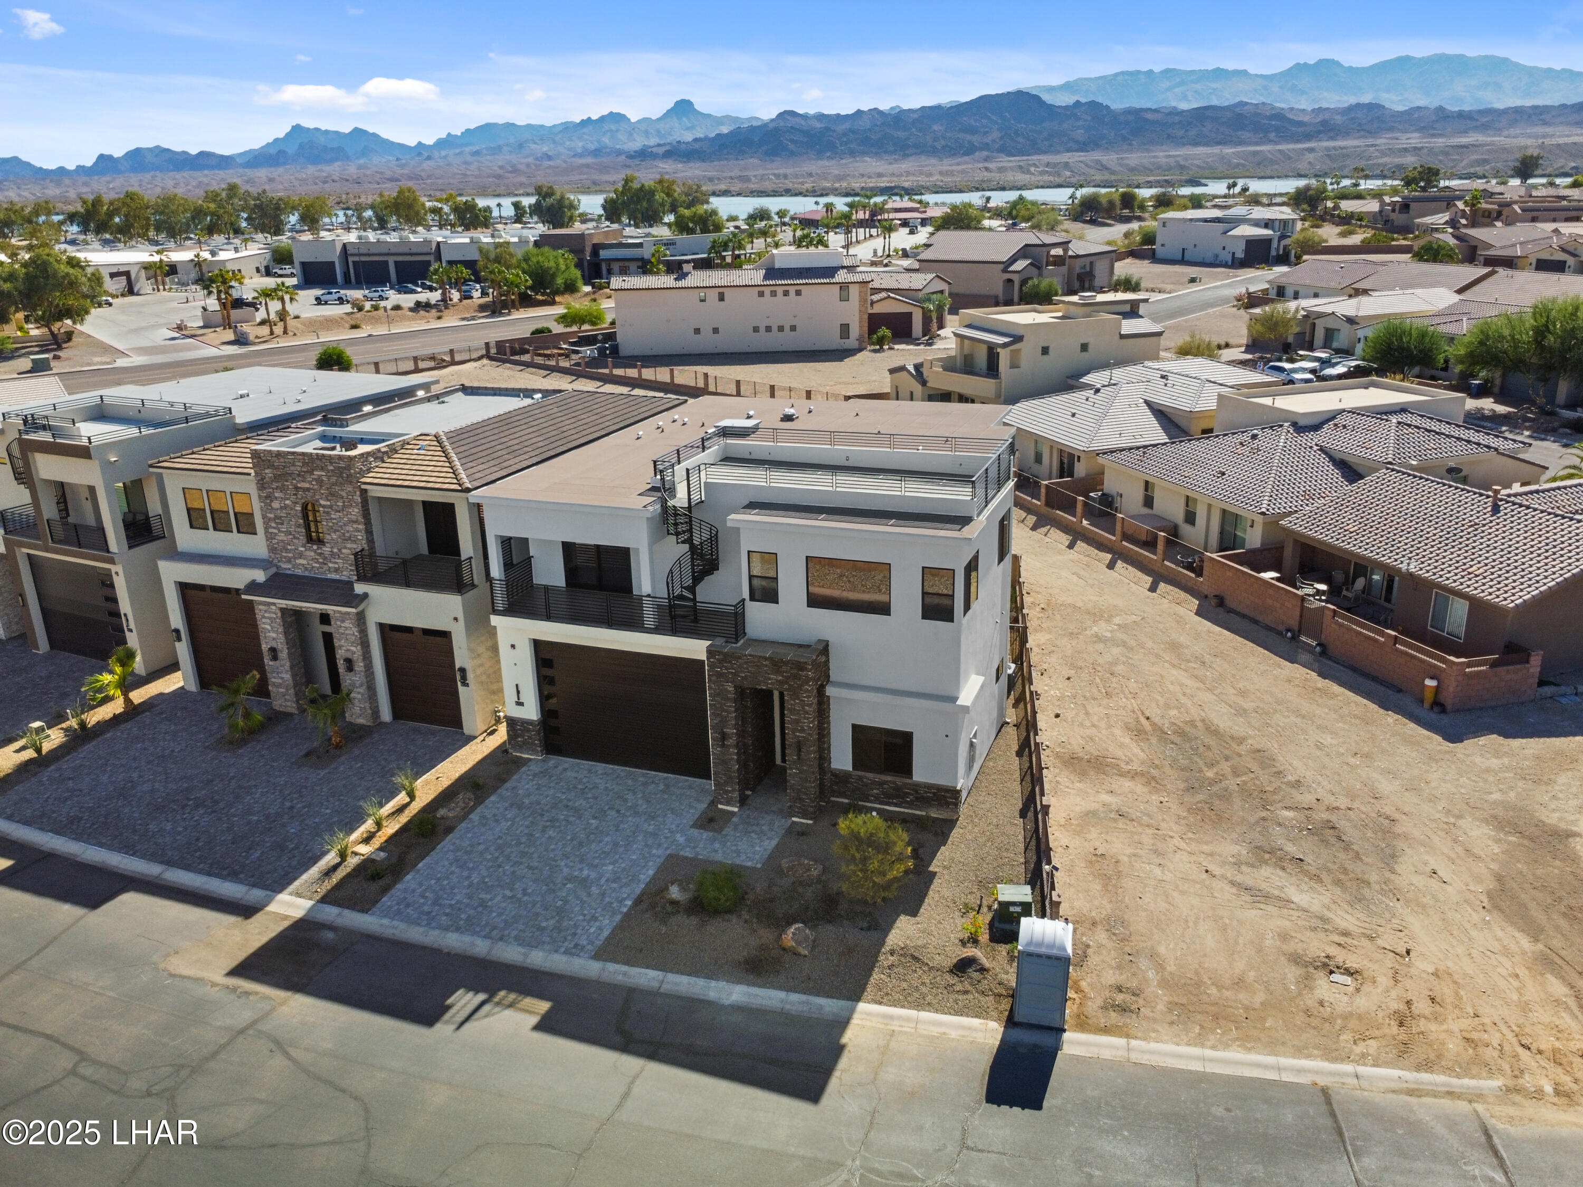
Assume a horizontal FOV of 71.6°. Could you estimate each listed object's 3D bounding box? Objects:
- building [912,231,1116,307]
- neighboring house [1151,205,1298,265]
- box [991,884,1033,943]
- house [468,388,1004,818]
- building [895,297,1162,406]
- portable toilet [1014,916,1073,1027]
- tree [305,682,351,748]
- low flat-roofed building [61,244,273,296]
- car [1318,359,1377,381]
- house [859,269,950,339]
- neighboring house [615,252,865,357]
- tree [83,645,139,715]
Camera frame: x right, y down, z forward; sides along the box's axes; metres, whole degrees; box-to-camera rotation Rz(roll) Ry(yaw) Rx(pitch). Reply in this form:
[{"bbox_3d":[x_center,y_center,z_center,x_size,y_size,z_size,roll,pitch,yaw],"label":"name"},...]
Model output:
[{"bbox_3d":[33.769,-49.217,165.260,24.000,9.000,25.000,8,21,23],"label":"building"},{"bbox_3d":[75.293,-62.566,191.283,13.000,8.800,22.500,-9,22,-19],"label":"neighboring house"},{"bbox_3d":[5.687,7.882,27.871,0.920,0.760,0.860,1,20,7],"label":"box"},{"bbox_3d":[0.551,-1.547,40.477,16.000,10.000,20.600,5,21,18],"label":"house"},{"bbox_3d":[18.956,-20.817,93.413,22.000,7.400,13.000,-10,21,-23],"label":"building"},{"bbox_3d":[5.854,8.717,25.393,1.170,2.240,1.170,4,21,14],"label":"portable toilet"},{"bbox_3d":[-15.527,4.111,36.748,1.700,2.250,1.700,6,21,19],"label":"tree"},{"bbox_3d":[-119.268,-59.314,202.289,32.000,4.800,35.000,1,21,5],"label":"low flat-roofed building"},{"bbox_3d":[49.546,-19.764,97.500,4.750,1.460,1.880,-8,21,-18],"label":"car"},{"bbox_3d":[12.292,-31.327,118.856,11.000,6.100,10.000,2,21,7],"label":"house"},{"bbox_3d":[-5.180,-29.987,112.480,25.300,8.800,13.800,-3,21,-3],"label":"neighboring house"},{"bbox_3d":[-25.399,3.229,41.021,2.000,2.500,1.800,-15,24,-31],"label":"tree"}]

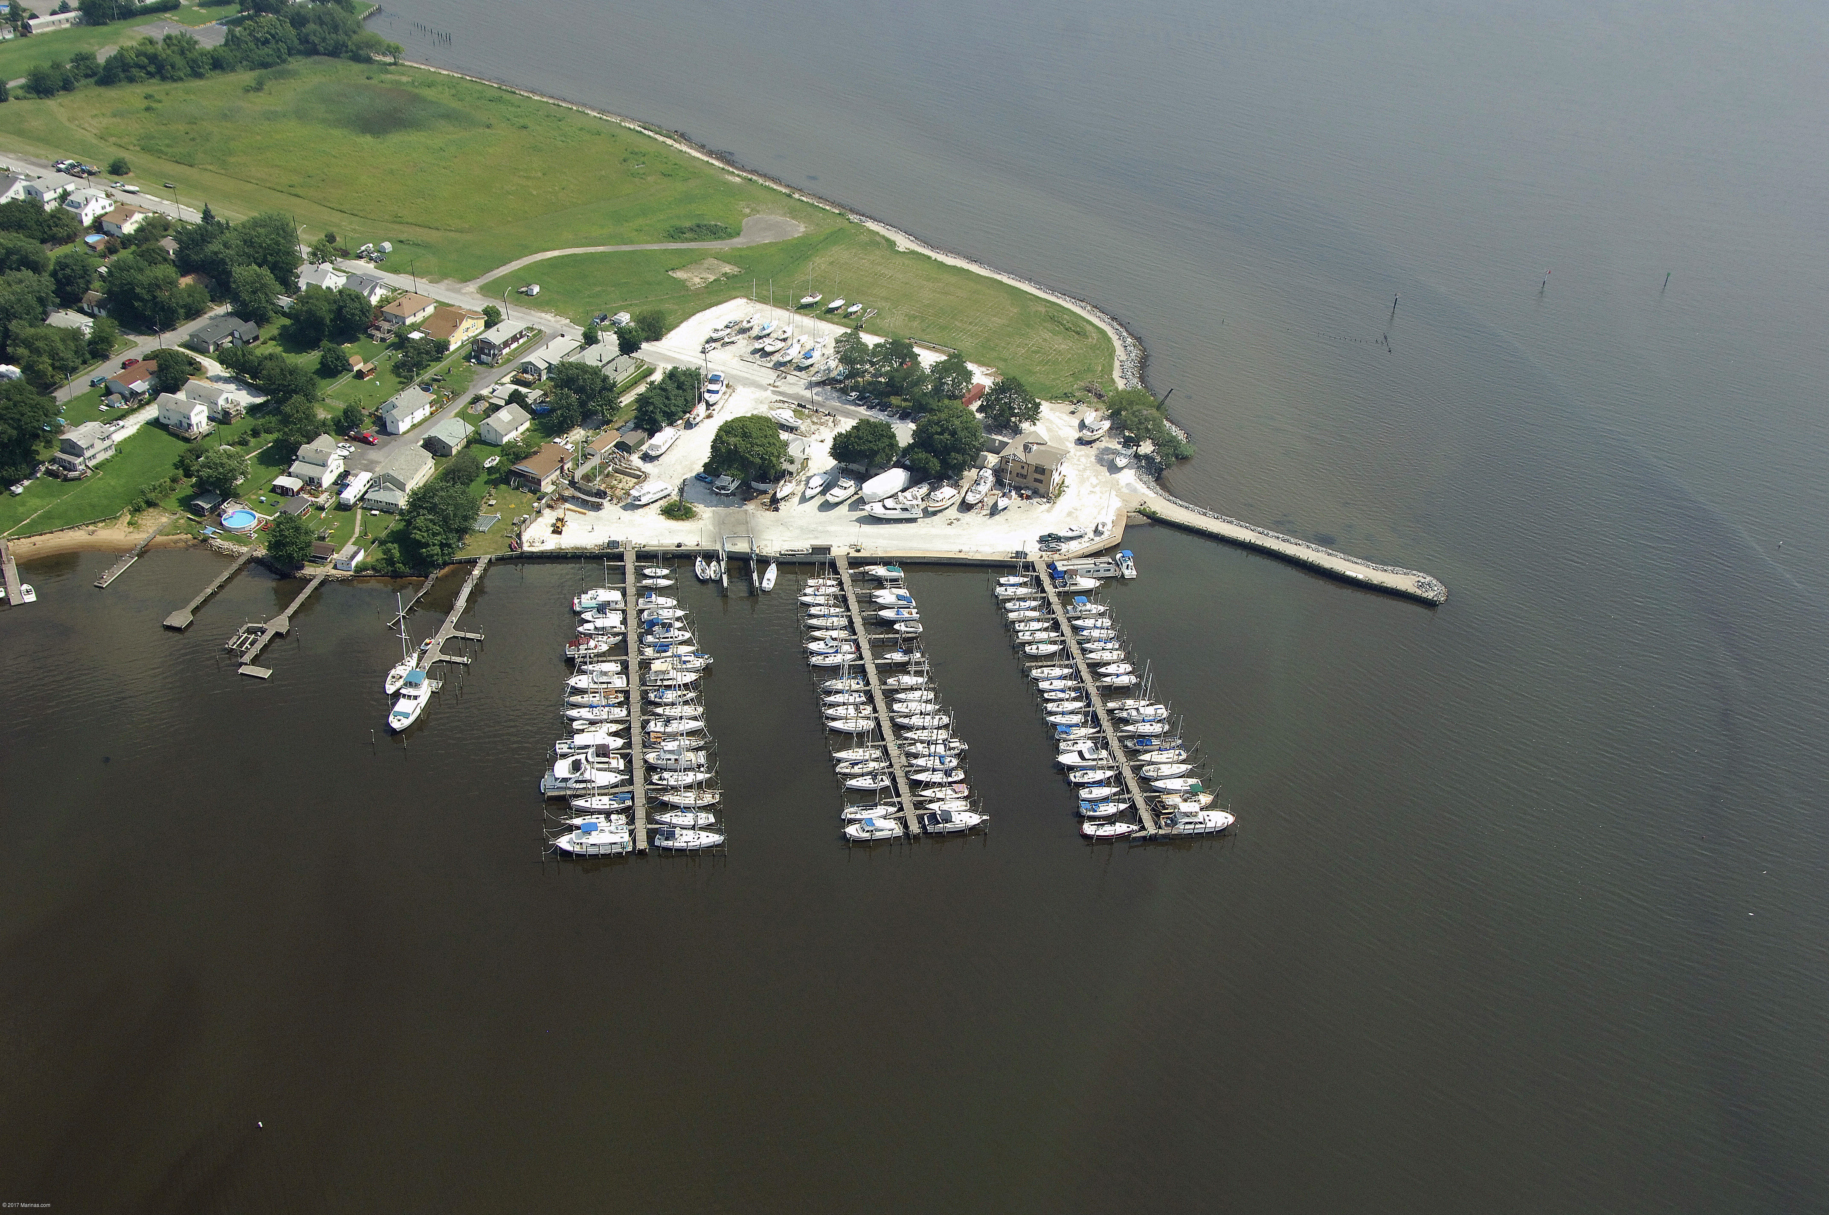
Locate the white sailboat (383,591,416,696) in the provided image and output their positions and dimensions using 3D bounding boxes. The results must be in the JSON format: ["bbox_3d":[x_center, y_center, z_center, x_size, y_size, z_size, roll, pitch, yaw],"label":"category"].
[{"bbox_3d":[-95.890,6.280,340.400,4.000,17.600,13.710,9,34,6],"label":"white sailboat"}]

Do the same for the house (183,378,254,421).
[{"bbox_3d":[-160.460,-48.140,417.690,11.720,6.500,5.200,18,36,19],"label":"house"}]

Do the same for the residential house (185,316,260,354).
[{"bbox_3d":[-170.795,-67.647,453.125,12.680,4.300,11.970,19,37,19],"label":"residential house"}]

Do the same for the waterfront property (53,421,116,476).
[{"bbox_3d":[-180.294,-35.179,395.763,7.600,6.400,11.000,15,34,16],"label":"waterfront property"}]

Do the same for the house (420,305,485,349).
[{"bbox_3d":[-115.989,-71.142,458.773,8.600,6.900,16.000,15,34,15],"label":"house"}]

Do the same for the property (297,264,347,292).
[{"bbox_3d":[-156.001,-87.148,481.593,7.570,6.110,8.920,19,37,19],"label":"property"}]

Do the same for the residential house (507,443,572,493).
[{"bbox_3d":[-82.310,-31.760,405.310,8.560,4.980,12.670,18,36,20],"label":"residential house"}]

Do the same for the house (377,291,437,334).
[{"bbox_3d":[-128.760,-76.500,465.200,7.640,4.200,11.340,19,37,20],"label":"house"}]

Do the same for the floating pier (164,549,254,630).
[{"bbox_3d":[-139.188,-4.040,363.559,4.546,1.400,30.833,10,33,8],"label":"floating pier"}]

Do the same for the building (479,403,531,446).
[{"bbox_3d":[-95.675,-43.100,426.194,6.680,5.630,10.350,19,37,19],"label":"building"}]

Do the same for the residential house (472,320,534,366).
[{"bbox_3d":[-103.877,-67.052,458.760,6.430,6.720,12.000,18,37,18],"label":"residential house"}]

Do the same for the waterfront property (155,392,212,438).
[{"bbox_3d":[-164.656,-43.947,410.681,10.800,7.000,6.400,14,34,13],"label":"waterfront property"}]

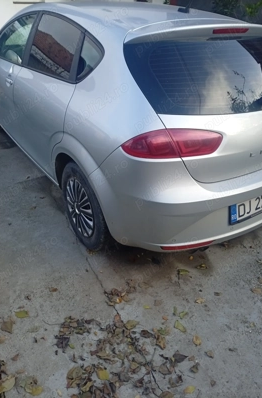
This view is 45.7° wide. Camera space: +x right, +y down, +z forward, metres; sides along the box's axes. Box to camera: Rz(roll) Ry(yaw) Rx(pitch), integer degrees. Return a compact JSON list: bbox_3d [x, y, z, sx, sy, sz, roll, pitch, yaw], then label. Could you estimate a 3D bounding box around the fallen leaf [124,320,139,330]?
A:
[{"bbox_3d":[0.001,0.674,1.677,0.052,0.012,0.071,25,38,33],"label":"fallen leaf"}]

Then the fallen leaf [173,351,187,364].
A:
[{"bbox_3d":[0.240,0.781,1.528,0.056,0.015,0.061,24,38,33],"label":"fallen leaf"}]

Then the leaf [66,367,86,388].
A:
[{"bbox_3d":[-0.255,0.820,1.433,0.074,0.025,0.090,-4,31,-9],"label":"leaf"}]

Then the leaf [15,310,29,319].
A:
[{"bbox_3d":[-0.600,0.633,1.710,0.075,0.010,0.049,-6,32,-13],"label":"leaf"}]

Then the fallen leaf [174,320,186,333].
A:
[{"bbox_3d":[0.271,0.699,1.712,0.069,0.012,0.050,19,36,23],"label":"fallen leaf"}]

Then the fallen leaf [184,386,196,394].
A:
[{"bbox_3d":[0.271,0.878,1.431,0.058,0.012,0.028,-20,39,-32],"label":"fallen leaf"}]

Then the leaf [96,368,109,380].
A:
[{"bbox_3d":[-0.130,0.811,1.442,0.050,0.012,0.067,-7,32,-15],"label":"leaf"}]

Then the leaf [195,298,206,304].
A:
[{"bbox_3d":[0.411,0.602,1.832,0.060,0.015,0.035,-13,34,-23],"label":"leaf"}]

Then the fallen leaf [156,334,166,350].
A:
[{"bbox_3d":[0.154,0.735,1.595,0.048,0.020,0.086,6,31,8],"label":"fallen leaf"}]

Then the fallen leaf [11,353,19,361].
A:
[{"bbox_3d":[-0.565,0.770,1.515,0.028,0.012,0.033,2,33,-3],"label":"fallen leaf"}]

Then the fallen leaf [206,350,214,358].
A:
[{"bbox_3d":[0.391,0.769,1.542,0.031,0.012,0.042,-13,34,-23],"label":"fallen leaf"}]

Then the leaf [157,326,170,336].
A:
[{"bbox_3d":[0.182,0.712,1.680,0.071,0.014,0.046,-12,36,-23],"label":"leaf"}]

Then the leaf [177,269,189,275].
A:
[{"bbox_3d":[0.341,0.475,2.037,0.071,0.020,0.058,-12,33,-20],"label":"leaf"}]

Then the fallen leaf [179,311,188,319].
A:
[{"bbox_3d":[0.291,0.649,1.749,0.030,0.015,0.063,23,37,32],"label":"fallen leaf"}]

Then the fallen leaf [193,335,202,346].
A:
[{"bbox_3d":[0.343,0.734,1.612,0.041,0.012,0.063,-3,31,-7],"label":"fallen leaf"}]

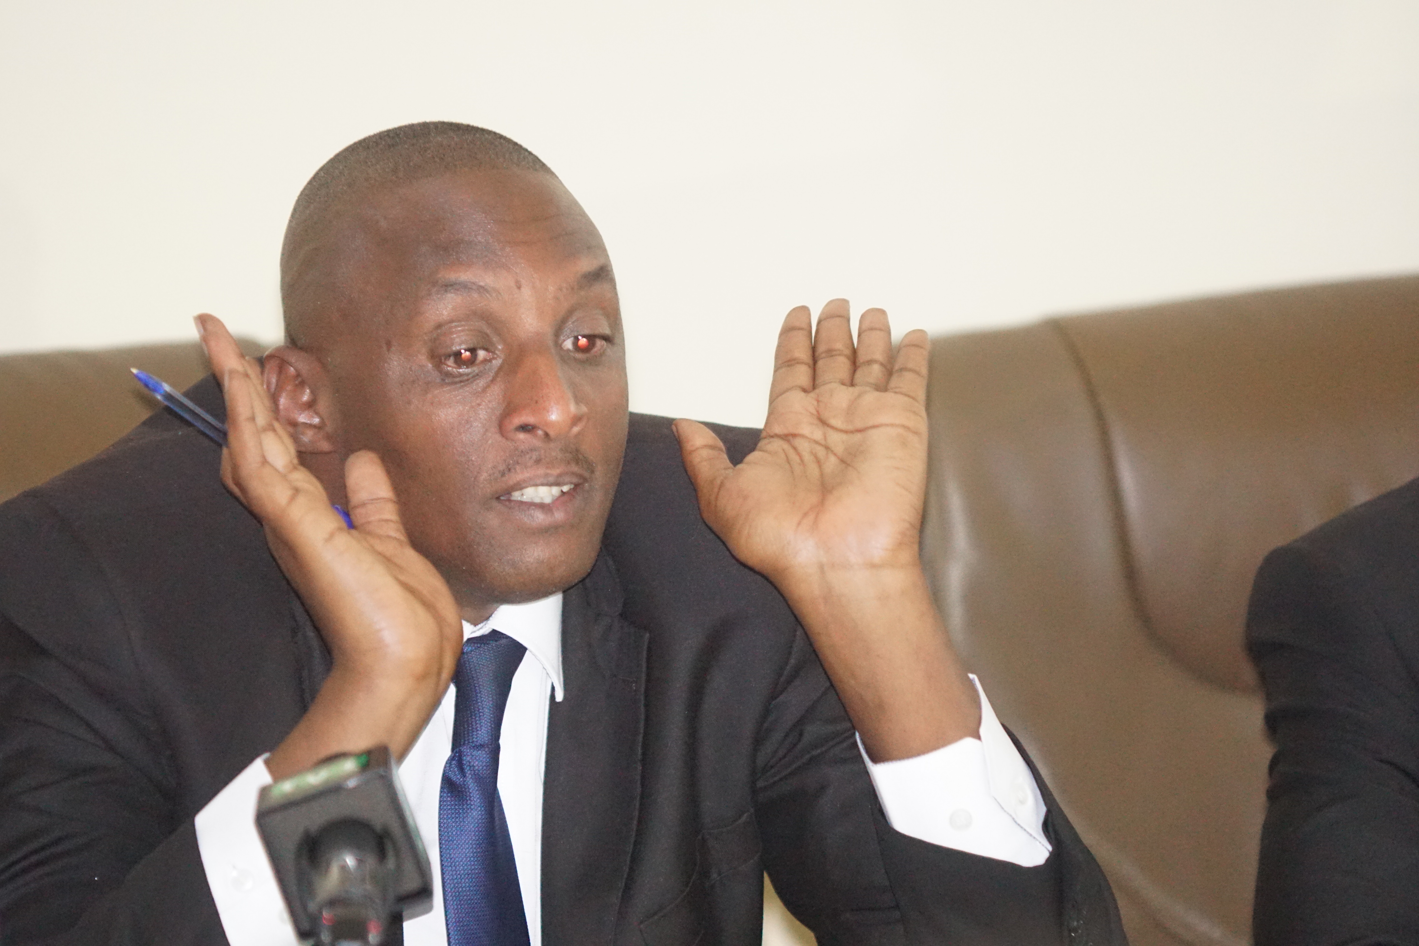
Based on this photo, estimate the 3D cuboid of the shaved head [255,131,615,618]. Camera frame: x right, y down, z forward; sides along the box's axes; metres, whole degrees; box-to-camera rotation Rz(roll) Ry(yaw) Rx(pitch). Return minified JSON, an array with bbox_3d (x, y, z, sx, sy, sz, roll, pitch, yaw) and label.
[{"bbox_3d":[-0.127,-0.051,5.750,0.172,0.242,0.212,-6,1,-29],"label":"shaved head"}]

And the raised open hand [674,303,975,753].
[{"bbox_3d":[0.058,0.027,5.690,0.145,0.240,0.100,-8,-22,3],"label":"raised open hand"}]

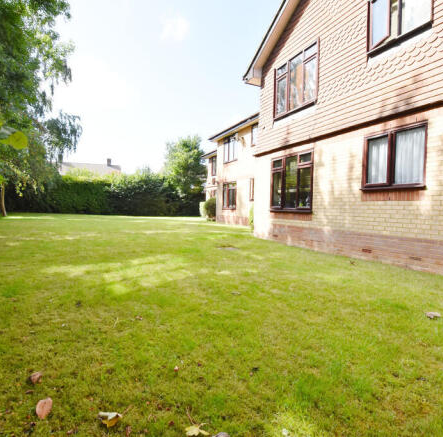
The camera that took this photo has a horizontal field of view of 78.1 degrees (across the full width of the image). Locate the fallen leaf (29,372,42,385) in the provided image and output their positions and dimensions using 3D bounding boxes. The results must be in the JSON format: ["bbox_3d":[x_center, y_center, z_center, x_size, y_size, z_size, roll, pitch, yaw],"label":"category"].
[{"bbox_3d":[-1.005,0.866,1.478,0.065,0.026,0.062,1,2,0],"label":"fallen leaf"}]

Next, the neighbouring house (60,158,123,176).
[{"bbox_3d":[-21.690,-5.545,45.149,9.800,8.500,7.500,1,2,-9],"label":"neighbouring house"}]

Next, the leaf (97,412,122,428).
[{"bbox_3d":[-0.484,0.883,1.190,0.092,0.032,0.068,1,2,0],"label":"leaf"}]

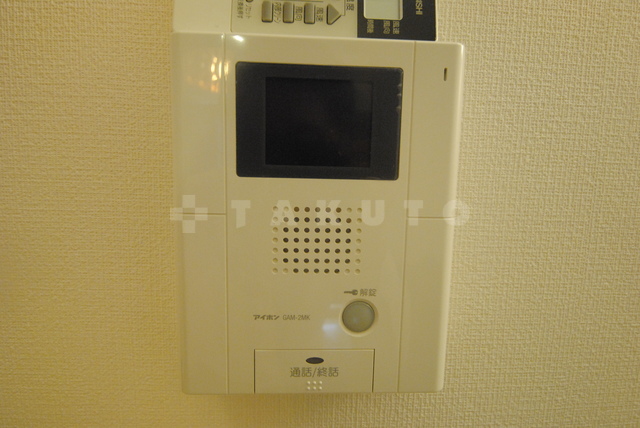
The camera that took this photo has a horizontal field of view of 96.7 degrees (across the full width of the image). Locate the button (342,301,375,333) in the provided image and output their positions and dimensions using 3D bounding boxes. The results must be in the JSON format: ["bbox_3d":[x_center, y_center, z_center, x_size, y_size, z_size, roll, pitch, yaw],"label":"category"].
[{"bbox_3d":[0.025,0.067,0.186,0.021,0.021,0.005,1,5,-2],"label":"button"}]

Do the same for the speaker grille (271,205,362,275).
[{"bbox_3d":[-0.002,0.017,0.185,0.058,0.043,0.003,1,5,-2],"label":"speaker grille"}]

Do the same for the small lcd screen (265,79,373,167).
[{"bbox_3d":[0.000,-0.056,0.175,0.065,0.051,0.005,1,5,-2],"label":"small lcd screen"}]

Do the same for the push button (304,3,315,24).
[{"bbox_3d":[-0.006,-0.121,0.172,0.006,0.011,0.003,1,5,-2],"label":"push button"}]

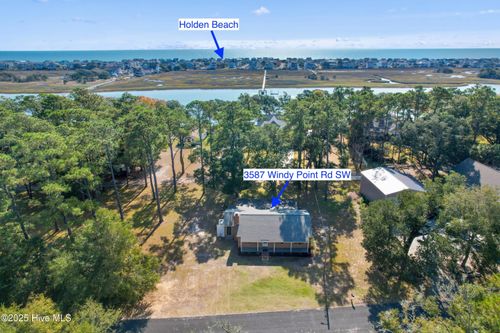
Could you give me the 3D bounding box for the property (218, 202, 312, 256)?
[{"bbox_3d":[3.327,11.685,63.122,17.410,6.000,14.440,0,21,0],"label":"property"}]

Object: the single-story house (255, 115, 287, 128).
[{"bbox_3d":[9.737,-20.882,145.205,16.000,7.200,13.000,-1,21,-3],"label":"single-story house"}]

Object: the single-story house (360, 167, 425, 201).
[{"bbox_3d":[34.427,5.790,74.396,9.665,6.419,12.462,-2,21,-4],"label":"single-story house"}]

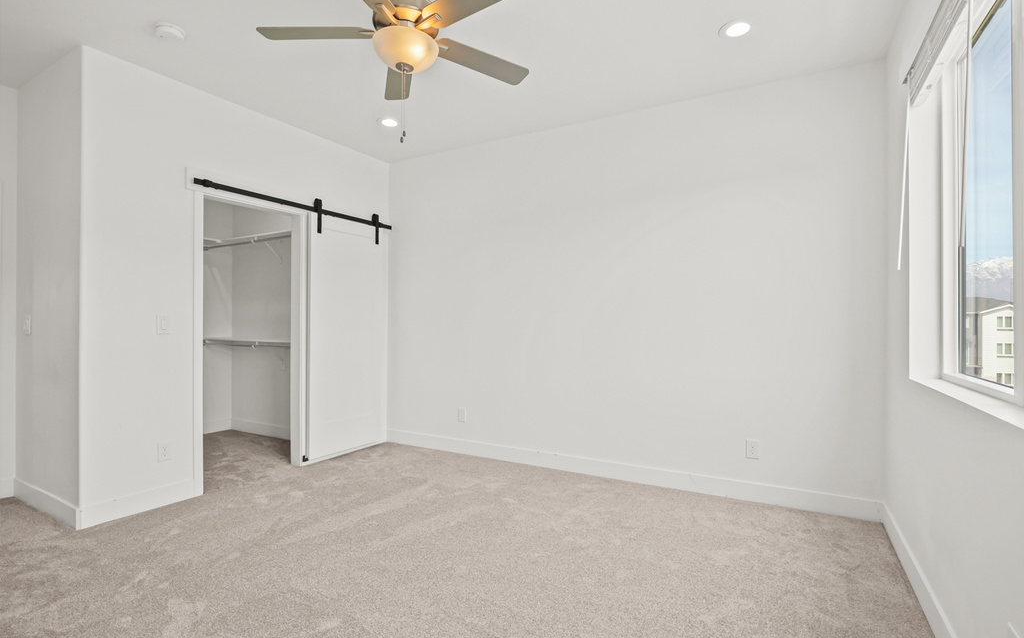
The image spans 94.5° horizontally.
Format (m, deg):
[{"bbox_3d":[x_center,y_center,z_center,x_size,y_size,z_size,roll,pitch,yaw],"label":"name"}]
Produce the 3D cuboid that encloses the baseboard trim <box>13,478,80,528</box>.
[{"bbox_3d":[-2.905,1.135,2.939,1.030,0.123,0.016,0,0,29],"label":"baseboard trim"}]

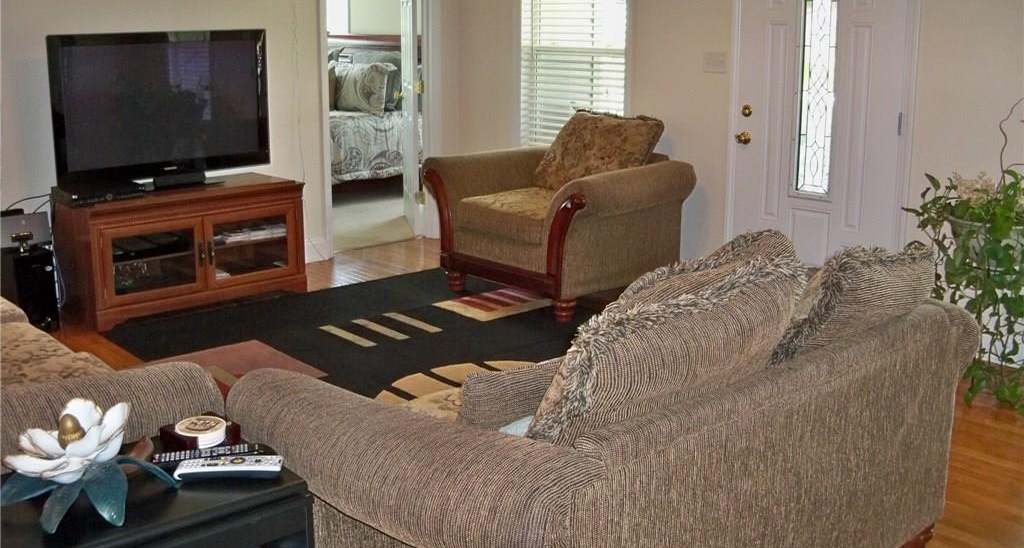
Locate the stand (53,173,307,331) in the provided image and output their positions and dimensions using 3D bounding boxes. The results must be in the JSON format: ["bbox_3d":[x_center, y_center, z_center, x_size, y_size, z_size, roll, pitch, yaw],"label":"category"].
[{"bbox_3d":[-1.774,-0.162,5.585,1.150,0.610,0.580,-11,18,-39],"label":"stand"}]

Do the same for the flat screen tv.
[{"bbox_3d":[-1.819,-0.868,5.462,1.180,0.800,0.200,-12,18,-40],"label":"flat screen tv"}]

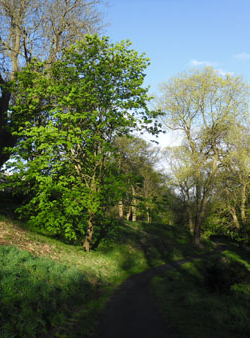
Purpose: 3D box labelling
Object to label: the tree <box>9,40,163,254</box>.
[{"bbox_3d":[-2.080,-1.360,18.000,7.600,11.100,7.000,0,-5,0],"label":"tree"}]

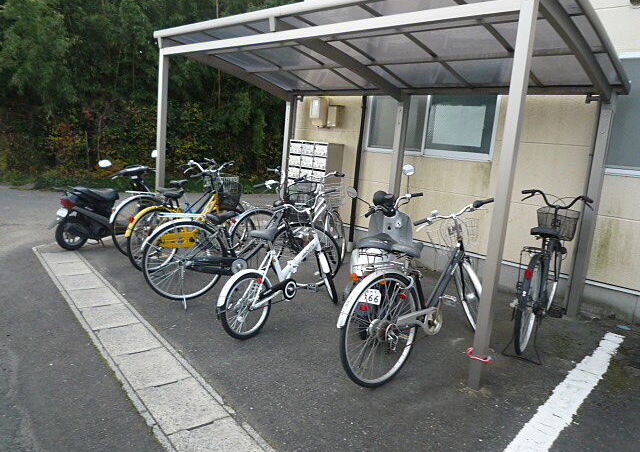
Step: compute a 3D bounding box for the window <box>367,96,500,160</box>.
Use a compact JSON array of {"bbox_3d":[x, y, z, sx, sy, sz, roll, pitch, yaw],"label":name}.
[{"bbox_3d":[1.204,-1.302,5.208,1.655,1.012,0.090,14,14,41],"label":"window"}]

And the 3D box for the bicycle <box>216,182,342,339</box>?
[{"bbox_3d":[-0.267,0.264,3.765,0.520,1.060,1.500,12,13,37],"label":"bicycle"}]

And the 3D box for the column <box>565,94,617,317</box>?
[{"bbox_3d":[2.399,-0.149,4.065,0.095,1.930,0.090,12,13,42],"label":"column"}]

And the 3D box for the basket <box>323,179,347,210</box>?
[{"bbox_3d":[0.137,-0.353,5.271,0.350,0.260,0.270,10,12,28],"label":"basket"}]

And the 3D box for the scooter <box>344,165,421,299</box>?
[{"bbox_3d":[0.508,0.201,3.962,0.640,1.200,1.660,7,11,15],"label":"scooter"}]

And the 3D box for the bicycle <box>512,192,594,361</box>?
[{"bbox_3d":[1.753,0.335,3.599,0.570,1.060,1.780,11,13,33],"label":"bicycle"}]

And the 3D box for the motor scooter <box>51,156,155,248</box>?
[{"bbox_3d":[-2.625,-0.327,5.855,0.620,1.100,1.620,11,12,33],"label":"motor scooter"}]

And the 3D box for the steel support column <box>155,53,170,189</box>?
[{"bbox_3d":[-1.758,-0.795,5.122,0.080,2.199,0.080,14,13,41],"label":"steel support column"}]

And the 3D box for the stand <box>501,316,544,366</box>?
[{"bbox_3d":[1.420,0.771,3.213,0.275,0.300,0.120,11,13,33],"label":"stand"}]

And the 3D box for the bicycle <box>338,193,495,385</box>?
[{"bbox_3d":[0.704,0.402,3.180,1.700,1.090,0.540,-5,14,-41],"label":"bicycle"}]

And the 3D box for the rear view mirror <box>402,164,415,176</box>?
[{"bbox_3d":[0.751,-0.471,3.920,0.105,0.105,0.035,6,11,8],"label":"rear view mirror"}]

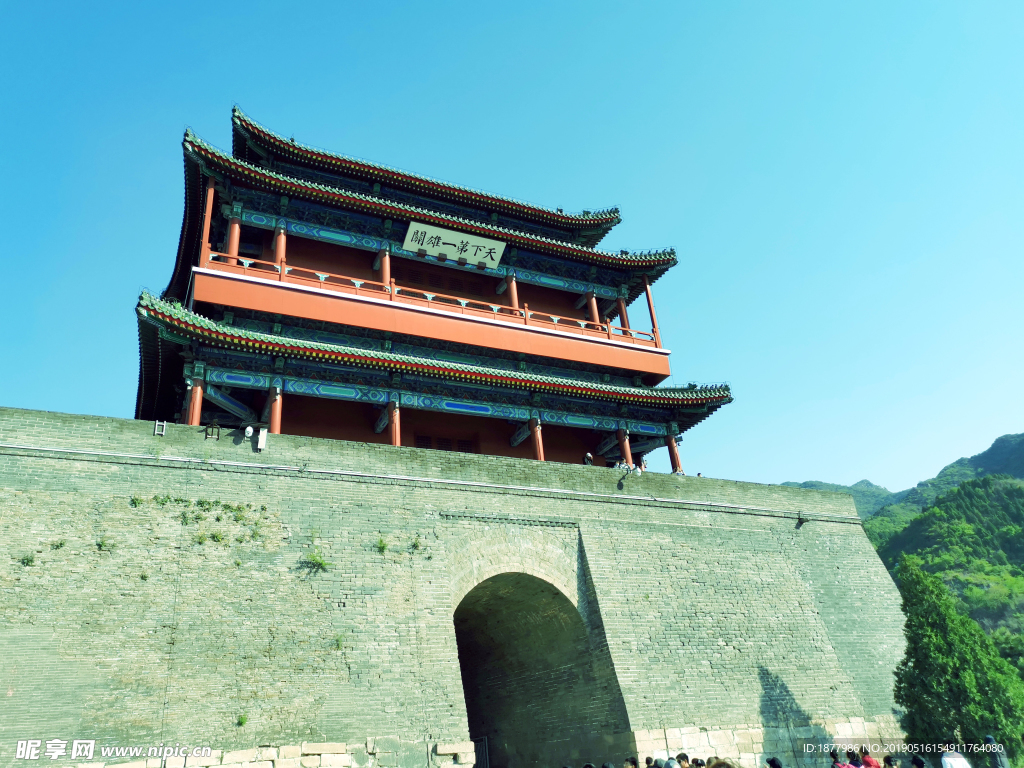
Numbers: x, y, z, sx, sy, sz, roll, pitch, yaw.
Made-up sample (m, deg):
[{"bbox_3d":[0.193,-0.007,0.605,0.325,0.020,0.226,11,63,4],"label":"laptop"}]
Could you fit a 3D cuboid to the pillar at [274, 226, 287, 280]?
[{"bbox_3d":[-9.320,-4.884,32.031,0.390,3.100,0.390,8,-29,-26],"label":"pillar"}]

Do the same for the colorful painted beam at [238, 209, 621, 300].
[{"bbox_3d":[-2.798,-5.646,36.000,18.200,0.620,0.420,8,-29,-26],"label":"colorful painted beam"}]

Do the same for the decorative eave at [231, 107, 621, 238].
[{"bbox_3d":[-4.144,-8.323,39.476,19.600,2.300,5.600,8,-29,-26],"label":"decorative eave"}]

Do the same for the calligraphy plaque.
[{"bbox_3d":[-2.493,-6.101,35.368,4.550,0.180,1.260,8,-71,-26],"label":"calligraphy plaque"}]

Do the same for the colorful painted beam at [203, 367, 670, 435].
[{"bbox_3d":[-1.829,0.902,32.200,20.000,0.660,0.450,8,-29,-26],"label":"colorful painted beam"}]

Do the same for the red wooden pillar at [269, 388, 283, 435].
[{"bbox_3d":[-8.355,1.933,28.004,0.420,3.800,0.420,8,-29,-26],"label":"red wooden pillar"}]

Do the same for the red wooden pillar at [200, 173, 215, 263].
[{"bbox_3d":[-11.518,-6.118,30.237,0.240,4.400,0.240,8,-29,-26],"label":"red wooden pillar"}]

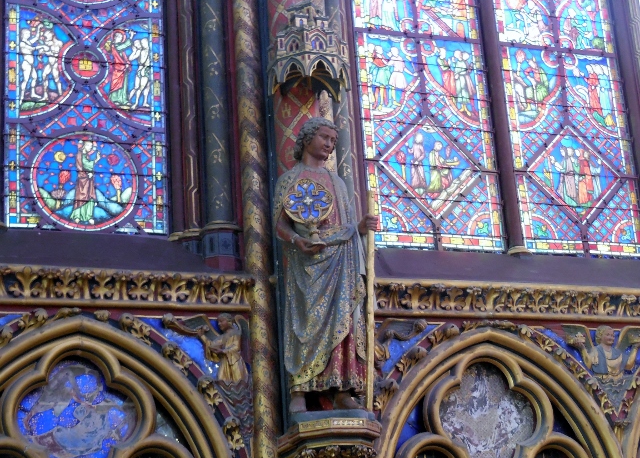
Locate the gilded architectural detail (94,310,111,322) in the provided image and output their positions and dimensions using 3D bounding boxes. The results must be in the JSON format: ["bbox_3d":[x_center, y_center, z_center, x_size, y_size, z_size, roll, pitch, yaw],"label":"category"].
[{"bbox_3d":[-1.256,0.500,7.474,0.092,0.072,0.090,3,-20,-18],"label":"gilded architectural detail"}]

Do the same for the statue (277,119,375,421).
[{"bbox_3d":[0.035,0.213,7.559,0.590,1.800,0.440,1,-20,-14],"label":"statue"}]

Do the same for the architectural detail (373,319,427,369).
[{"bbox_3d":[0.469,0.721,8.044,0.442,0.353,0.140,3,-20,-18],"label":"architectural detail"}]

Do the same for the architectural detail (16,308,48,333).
[{"bbox_3d":[-1.629,0.519,7.335,0.178,0.153,0.100,3,-20,-18],"label":"architectural detail"}]

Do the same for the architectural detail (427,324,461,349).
[{"bbox_3d":[0.775,0.669,8.126,0.233,0.156,0.100,3,-20,-18],"label":"architectural detail"}]

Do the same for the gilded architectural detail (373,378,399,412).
[{"bbox_3d":[0.386,1.005,7.863,0.196,0.210,0.100,3,-20,-18],"label":"gilded architectural detail"}]

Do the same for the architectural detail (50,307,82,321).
[{"bbox_3d":[-1.451,0.489,7.409,0.181,0.083,0.090,3,-20,-18],"label":"architectural detail"}]

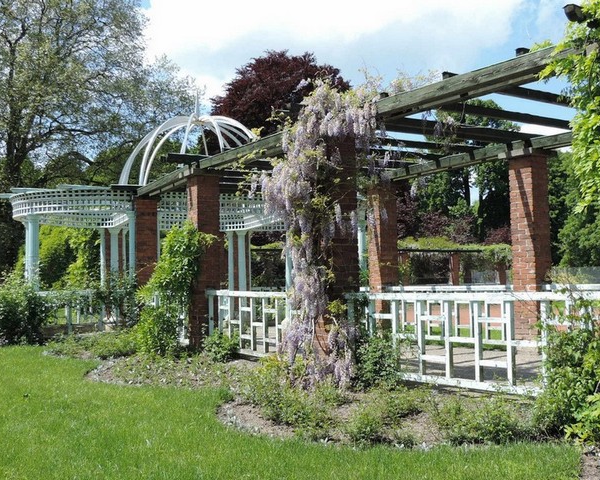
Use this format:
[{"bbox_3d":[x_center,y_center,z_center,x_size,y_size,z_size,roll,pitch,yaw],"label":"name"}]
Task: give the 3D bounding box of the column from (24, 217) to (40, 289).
[{"bbox_3d":[-5.350,0.722,14.891,0.250,2.460,0.250,0,-4,-15],"label":"column"}]

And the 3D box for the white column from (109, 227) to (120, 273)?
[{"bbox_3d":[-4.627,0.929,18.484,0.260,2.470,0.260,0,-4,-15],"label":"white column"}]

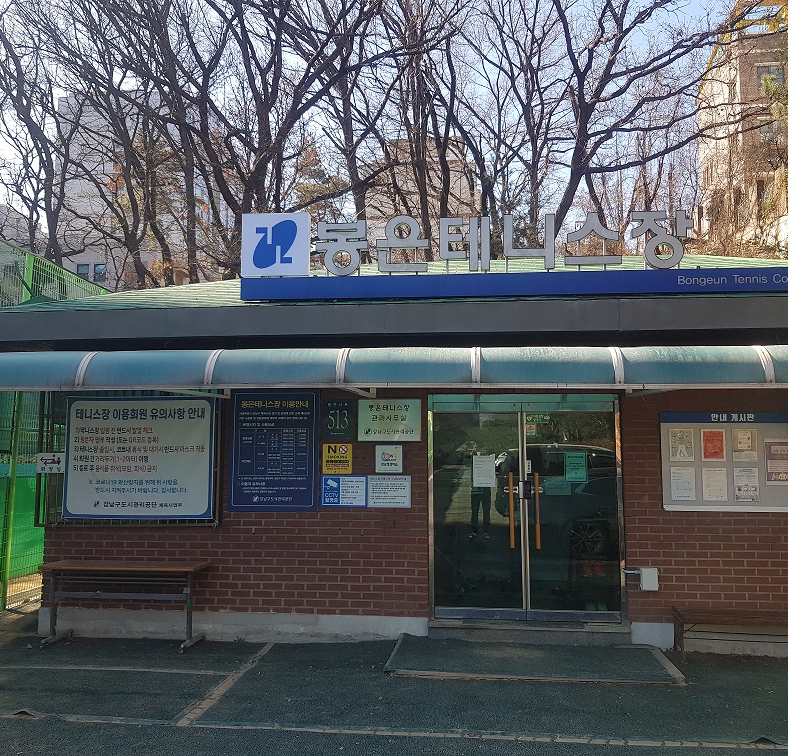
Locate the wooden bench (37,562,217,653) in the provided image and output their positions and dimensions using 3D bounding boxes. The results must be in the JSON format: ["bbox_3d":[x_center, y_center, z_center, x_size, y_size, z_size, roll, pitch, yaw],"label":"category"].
[{"bbox_3d":[-2.481,2.098,7.016,1.464,0.722,0.451,0,-7,6],"label":"wooden bench"}]

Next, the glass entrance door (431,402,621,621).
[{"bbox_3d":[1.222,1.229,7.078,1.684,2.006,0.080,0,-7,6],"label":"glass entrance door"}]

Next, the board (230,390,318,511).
[{"bbox_3d":[-1.152,0.691,7.325,0.878,1.191,0.040,0,-7,6],"label":"board"}]

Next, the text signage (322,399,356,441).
[{"bbox_3d":[-0.530,0.404,7.299,0.321,0.387,0.030,0,-7,6],"label":"text signage"}]

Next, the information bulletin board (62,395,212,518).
[{"bbox_3d":[-2.473,0.774,7.356,1.505,1.169,0.030,0,-7,6],"label":"information bulletin board"}]

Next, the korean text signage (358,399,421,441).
[{"bbox_3d":[-0.040,0.408,7.248,0.604,0.399,0.030,0,-7,6],"label":"korean text signage"}]

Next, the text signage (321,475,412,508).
[{"bbox_3d":[-0.258,1.082,7.193,0.852,0.301,0.030,0,-7,6],"label":"text signage"}]

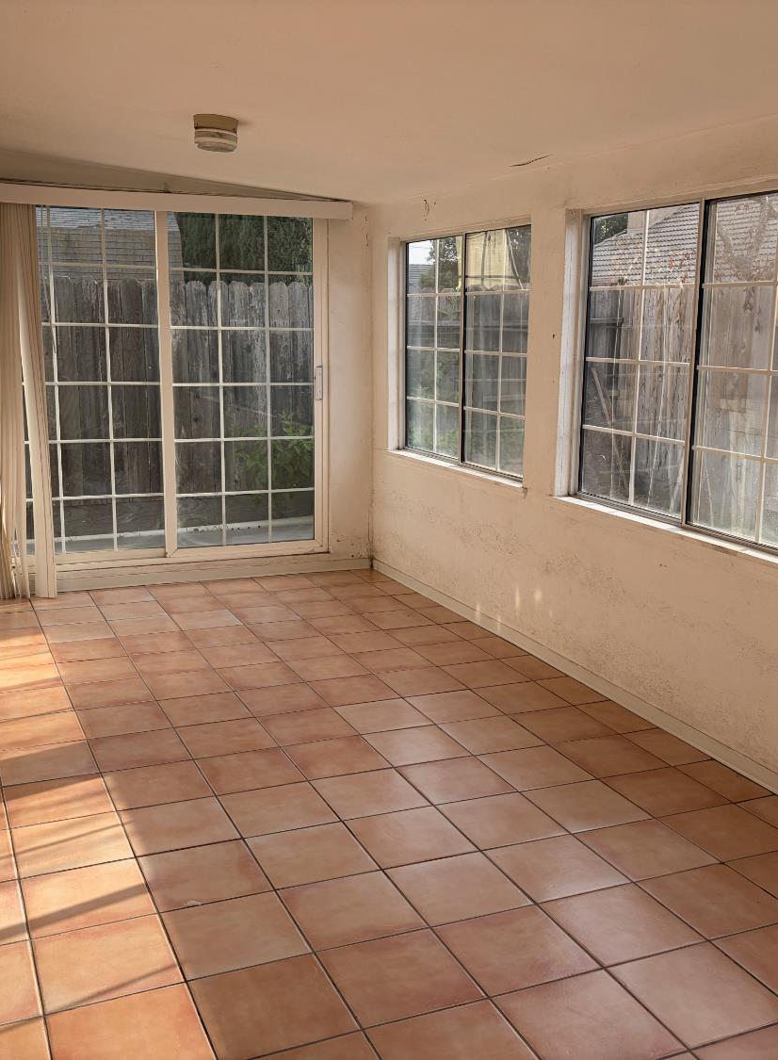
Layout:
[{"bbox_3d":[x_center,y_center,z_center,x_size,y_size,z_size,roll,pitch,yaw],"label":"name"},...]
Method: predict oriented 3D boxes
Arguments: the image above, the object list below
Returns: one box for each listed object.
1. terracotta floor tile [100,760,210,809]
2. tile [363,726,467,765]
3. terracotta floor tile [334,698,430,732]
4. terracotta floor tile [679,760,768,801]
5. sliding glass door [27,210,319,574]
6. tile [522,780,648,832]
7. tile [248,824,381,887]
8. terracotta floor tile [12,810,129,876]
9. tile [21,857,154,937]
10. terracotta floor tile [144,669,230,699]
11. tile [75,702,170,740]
[{"bbox_3d":[-0.739,0.817,3.390,0.298,0.010,0.298,-3,12,-23],"label":"terracotta floor tile"},{"bbox_3d":[0.094,0.769,3.767,0.299,0.010,0.299,-3,12,-23],"label":"tile"},{"bbox_3d":[-0.028,0.711,4.039,0.298,0.012,0.298,-3,12,-23],"label":"terracotta floor tile"},{"bbox_3d":[1.123,0.828,3.556,0.177,0.010,0.298,-4,12,-23],"label":"terracotta floor tile"},{"bbox_3d":[-1.208,-0.805,5.827,1.845,1.998,0.100,-3,12,-23],"label":"sliding glass door"},{"bbox_3d":[0.620,0.866,3.340,0.294,0.012,0.294,-3,12,-23],"label":"tile"},{"bbox_3d":[-0.219,0.911,2.973,0.298,0.012,0.298,-3,12,-23],"label":"tile"},{"bbox_3d":[-0.896,0.889,2.997,0.298,0.010,0.298,-3,12,-23],"label":"terracotta floor tile"},{"bbox_3d":[-0.778,0.945,2.729,0.298,0.012,0.298,-3,12,-23],"label":"tile"},{"bbox_3d":[-0.826,0.642,4.362,0.298,0.010,0.298,-4,12,-23],"label":"terracotta floor tile"},{"bbox_3d":[-0.988,0.709,3.952,0.299,0.010,0.299,-3,12,-23],"label":"tile"}]

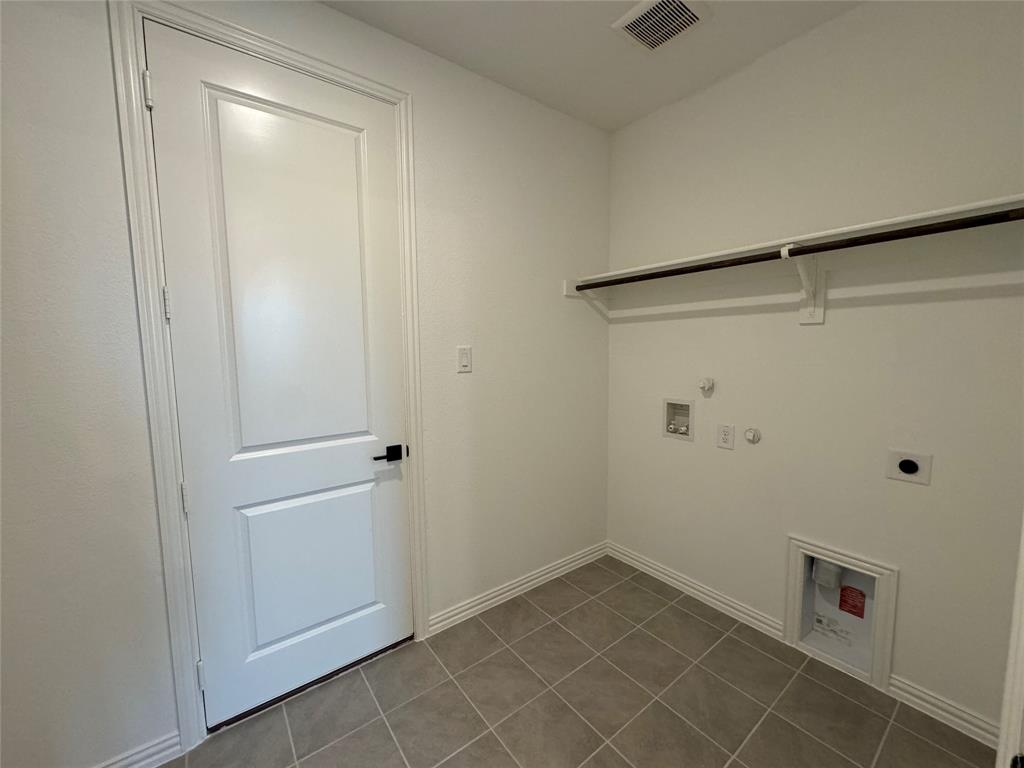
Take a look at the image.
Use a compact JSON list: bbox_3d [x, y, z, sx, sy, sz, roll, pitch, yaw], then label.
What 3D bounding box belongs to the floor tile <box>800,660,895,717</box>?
[{"bbox_3d":[1.409,1.274,1.737,0.137,0.010,0.301,-5,7,-37],"label":"floor tile"}]

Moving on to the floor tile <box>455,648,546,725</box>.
[{"bbox_3d":[-0.048,1.286,1.777,0.300,0.013,0.300,-5,7,-37],"label":"floor tile"}]

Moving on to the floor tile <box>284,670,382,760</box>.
[{"bbox_3d":[-0.717,1.304,1.646,0.301,0.010,0.295,-5,7,-37],"label":"floor tile"}]

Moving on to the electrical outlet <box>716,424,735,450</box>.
[{"bbox_3d":[1.108,0.275,2.148,0.009,0.128,0.086,-5,7,-37],"label":"electrical outlet"}]

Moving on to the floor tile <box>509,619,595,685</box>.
[{"bbox_3d":[0.194,1.266,1.960,0.300,0.013,0.300,-5,7,-37],"label":"floor tile"}]

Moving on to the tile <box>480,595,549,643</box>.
[{"bbox_3d":[0.014,1.245,2.196,0.300,0.013,0.287,-5,7,-37],"label":"tile"}]

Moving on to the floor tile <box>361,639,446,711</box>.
[{"bbox_3d":[-0.473,1.284,1.827,0.301,0.010,0.289,-5,7,-37],"label":"floor tile"}]

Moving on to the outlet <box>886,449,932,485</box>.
[{"bbox_3d":[1.529,0.321,1.594,0.016,0.118,0.120,-5,7,-37],"label":"outlet"}]

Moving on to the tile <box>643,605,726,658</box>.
[{"bbox_3d":[0.862,1.247,2.085,0.301,0.010,0.301,-5,7,-37],"label":"tile"}]

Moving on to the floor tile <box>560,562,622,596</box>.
[{"bbox_3d":[0.500,1.205,2.559,0.300,0.013,0.281,-5,7,-37],"label":"floor tile"}]

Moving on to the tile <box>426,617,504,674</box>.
[{"bbox_3d":[-0.228,1.266,2.013,0.300,0.013,0.287,-5,7,-37],"label":"tile"}]

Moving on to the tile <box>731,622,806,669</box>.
[{"bbox_3d":[1.223,1.253,1.977,0.136,0.013,0.300,-5,7,-37],"label":"tile"}]

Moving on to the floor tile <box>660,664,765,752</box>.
[{"bbox_3d":[0.804,1.288,1.661,0.300,0.013,0.300,-5,7,-37],"label":"floor tile"}]

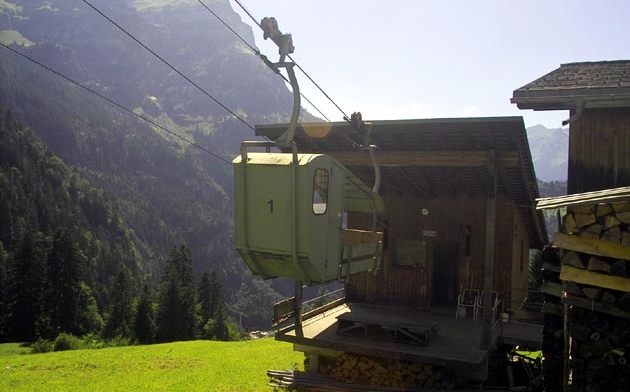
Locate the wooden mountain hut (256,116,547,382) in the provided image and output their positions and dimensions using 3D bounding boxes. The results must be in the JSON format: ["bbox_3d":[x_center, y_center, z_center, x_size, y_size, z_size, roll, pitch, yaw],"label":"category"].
[{"bbox_3d":[3.342,1.064,16.654,6.500,5.900,8.900,2,3,26],"label":"wooden mountain hut"}]

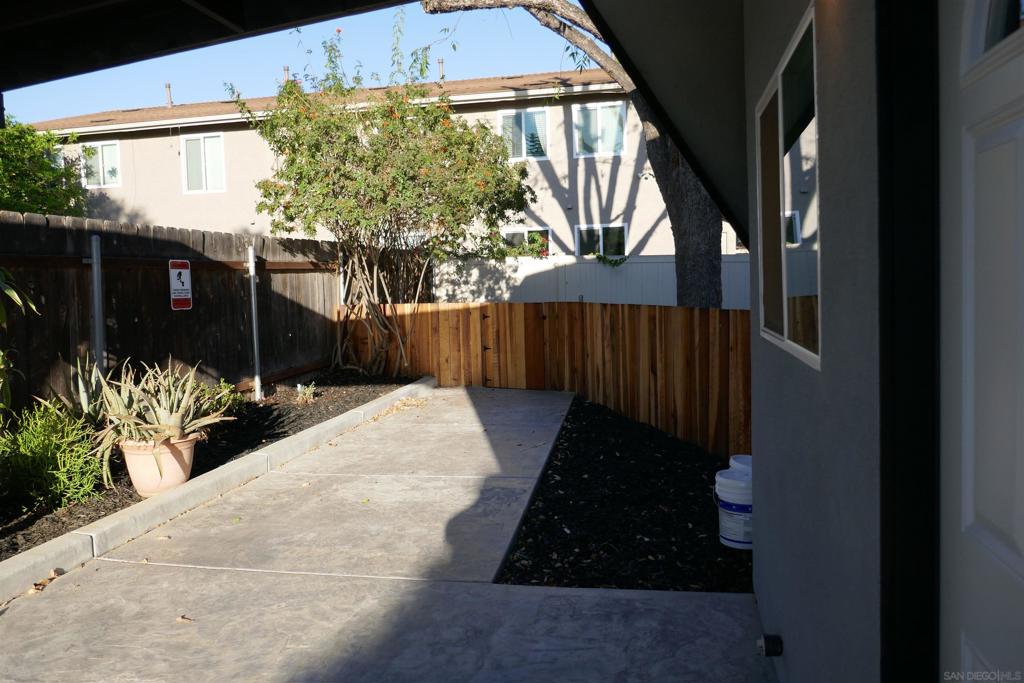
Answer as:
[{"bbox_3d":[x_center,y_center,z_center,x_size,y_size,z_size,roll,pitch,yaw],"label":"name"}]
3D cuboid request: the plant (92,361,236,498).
[{"bbox_3d":[-2.242,0.552,4.657,0.811,0.847,0.811,-3,4,-26],"label":"plant"}]

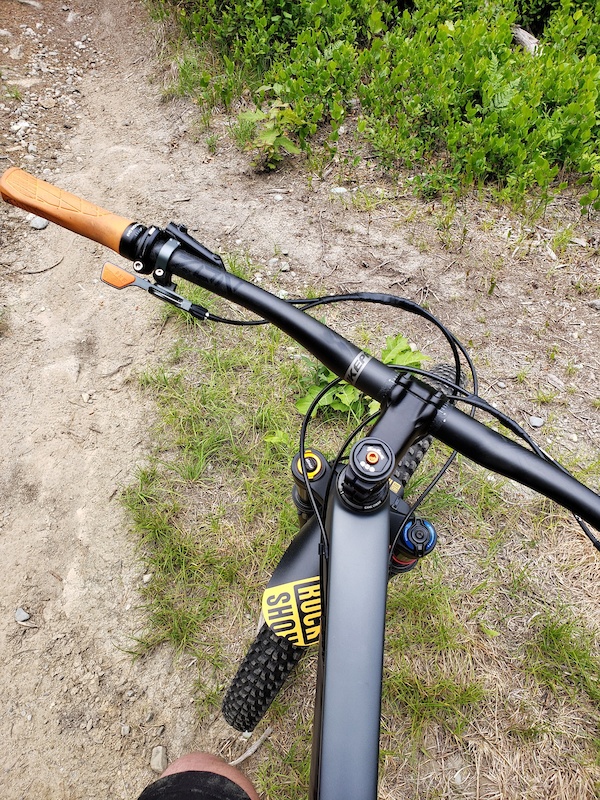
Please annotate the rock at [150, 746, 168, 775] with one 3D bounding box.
[{"bbox_3d":[-0.281,0.721,1.203,0.033,0.023,0.049,-5,46,-6],"label":"rock"}]

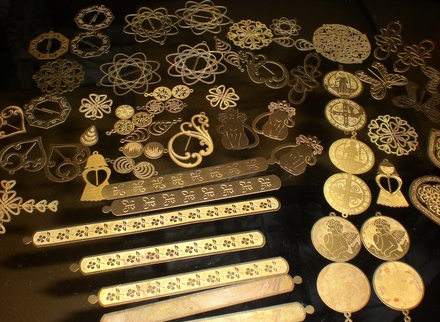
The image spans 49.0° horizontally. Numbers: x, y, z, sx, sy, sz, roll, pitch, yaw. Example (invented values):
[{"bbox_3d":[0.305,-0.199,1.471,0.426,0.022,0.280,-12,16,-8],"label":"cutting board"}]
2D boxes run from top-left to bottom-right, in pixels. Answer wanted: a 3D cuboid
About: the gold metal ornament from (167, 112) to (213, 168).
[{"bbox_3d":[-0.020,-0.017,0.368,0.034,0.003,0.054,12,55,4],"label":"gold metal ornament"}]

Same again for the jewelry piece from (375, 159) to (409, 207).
[{"bbox_3d":[0.125,0.016,0.355,0.023,0.002,0.043,5,55,-1],"label":"jewelry piece"}]

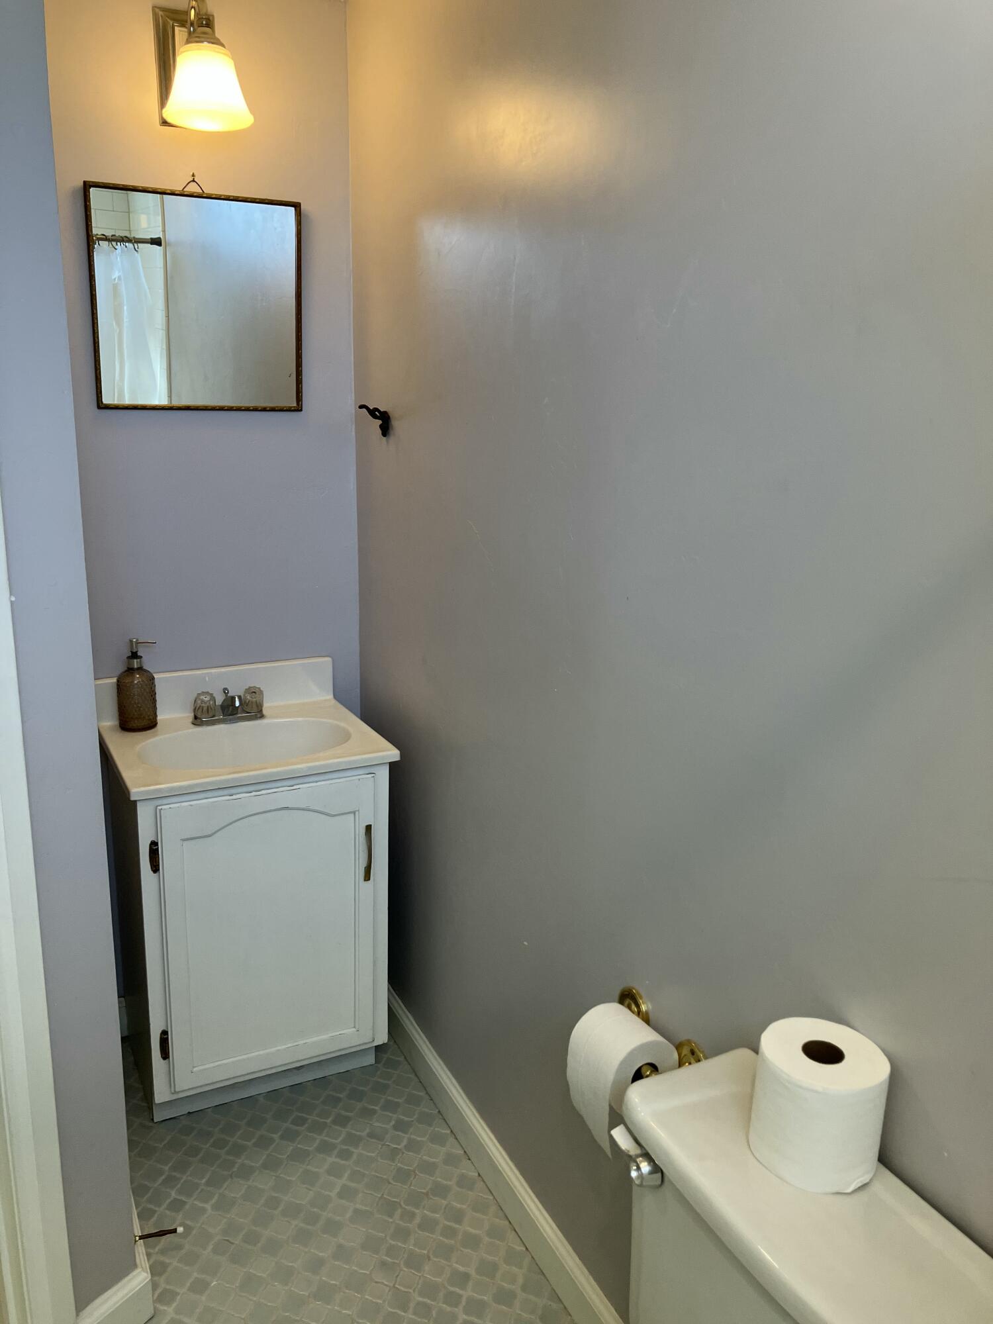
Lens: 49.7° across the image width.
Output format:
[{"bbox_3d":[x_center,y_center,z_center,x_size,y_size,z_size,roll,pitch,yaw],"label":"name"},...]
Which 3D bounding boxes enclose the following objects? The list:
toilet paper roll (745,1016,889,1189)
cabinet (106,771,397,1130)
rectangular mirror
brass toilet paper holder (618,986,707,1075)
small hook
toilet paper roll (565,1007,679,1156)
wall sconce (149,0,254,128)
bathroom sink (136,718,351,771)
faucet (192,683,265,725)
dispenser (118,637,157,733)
[{"bbox_3d":[0.309,0.420,1.025,0.119,0.105,0.119,1,14,0],"label":"toilet paper roll"},{"bbox_3d":[-0.520,0.507,2.253,0.481,0.704,0.395,-6,16,-27],"label":"cabinet"},{"bbox_3d":[-0.578,-0.700,2.098,0.407,0.412,0.022,-6,19,-27],"label":"rectangular mirror"},{"bbox_3d":[0.182,0.502,1.381,0.082,0.068,0.200,-5,16,-25],"label":"brass toilet paper holder"},{"bbox_3d":[-0.244,-0.468,2.092,0.060,0.064,0.025,-5,16,-25],"label":"small hook"},{"bbox_3d":[0.162,0.514,1.374,0.107,0.122,0.099,-5,16,-25],"label":"toilet paper roll"},{"bbox_3d":[-0.526,-1.086,1.911,0.160,0.233,0.235,-6,16,-27],"label":"wall sconce"},{"bbox_3d":[-0.501,0.221,2.141,0.420,0.130,0.295,-6,16,-27],"label":"bathroom sink"},{"bbox_3d":[-0.554,0.093,2.234,0.152,0.068,0.125,-6,16,-27],"label":"faucet"},{"bbox_3d":[-0.732,0.043,2.175,0.078,0.188,0.076,-1,15,-9],"label":"dispenser"}]

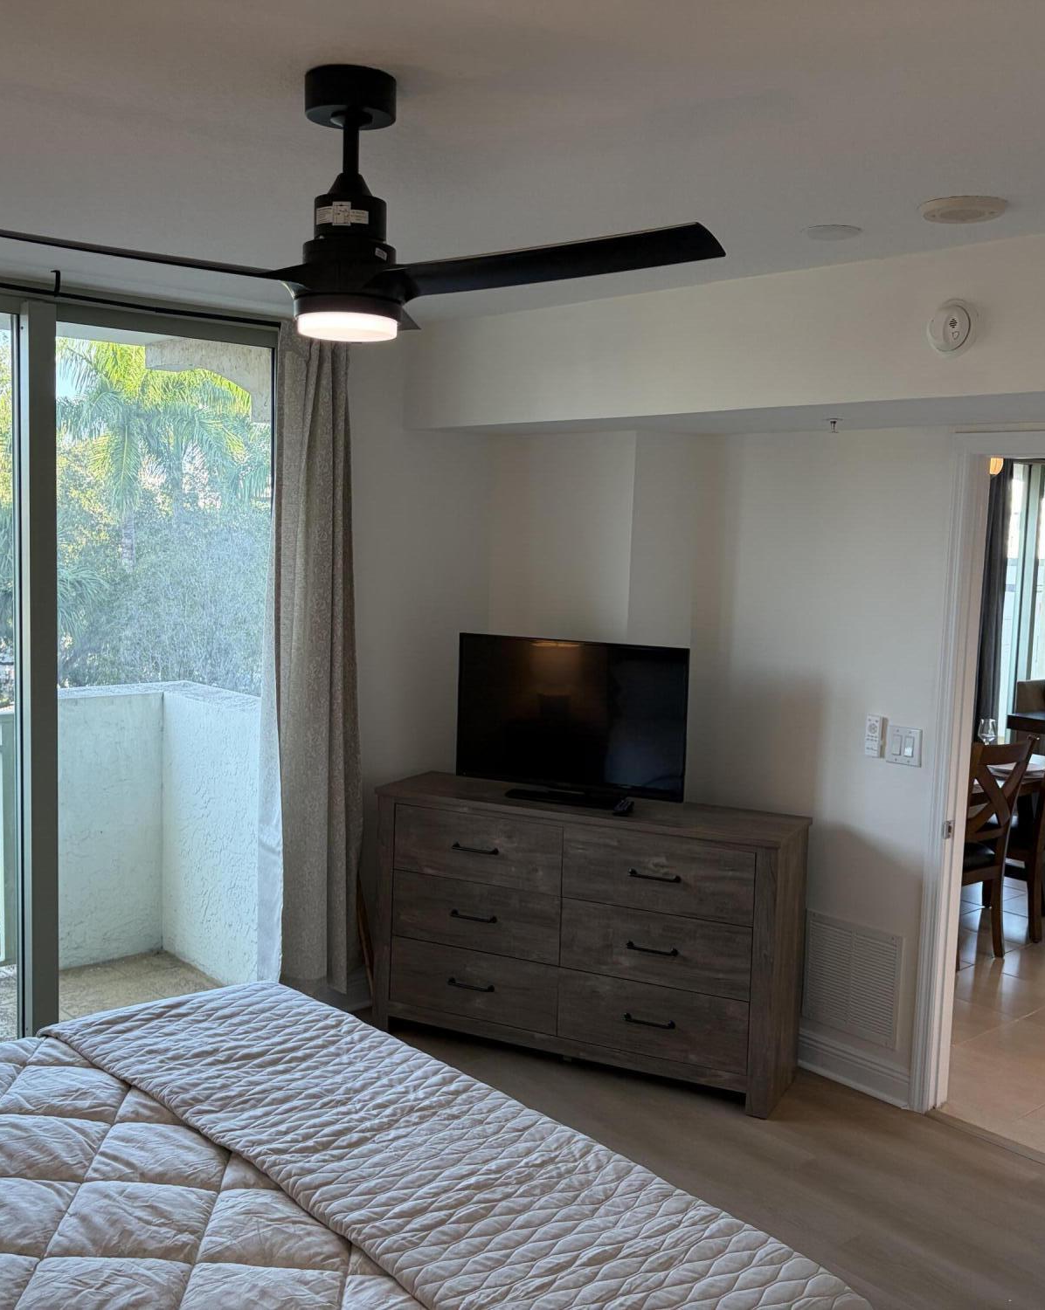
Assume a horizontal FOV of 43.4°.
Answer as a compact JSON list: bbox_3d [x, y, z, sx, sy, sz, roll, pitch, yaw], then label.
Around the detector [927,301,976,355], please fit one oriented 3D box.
[{"bbox_3d":[1.023,-0.781,3.128,0.045,0.131,0.131,-3,7,-42],"label":"detector"}]

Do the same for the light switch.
[{"bbox_3d":[1.232,0.294,4.235,0.015,0.121,0.124,-3,7,-42],"label":"light switch"}]

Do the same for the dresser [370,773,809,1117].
[{"bbox_3d":[0.213,0.964,4.650,1.489,0.887,0.422,5,6,26],"label":"dresser"}]

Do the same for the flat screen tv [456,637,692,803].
[{"bbox_3d":[0.169,0.234,4.680,0.870,0.556,0.180,4,6,23],"label":"flat screen tv"}]

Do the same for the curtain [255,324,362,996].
[{"bbox_3d":[-0.751,0.057,4.674,0.411,2.402,0.118,-3,7,-42],"label":"curtain"}]

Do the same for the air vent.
[{"bbox_3d":[1.107,1.093,4.426,0.018,0.381,0.382,-3,7,-42],"label":"air vent"}]

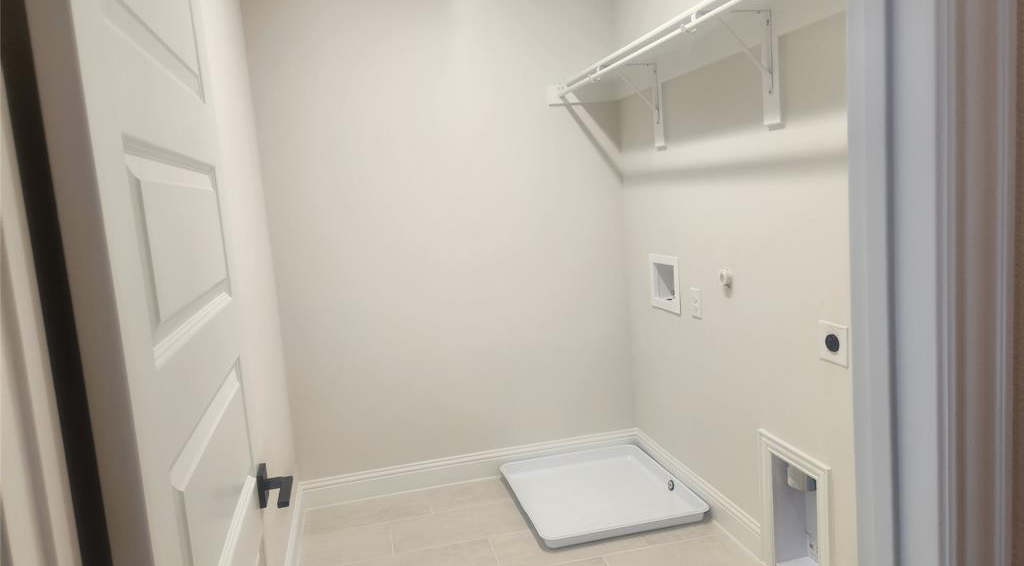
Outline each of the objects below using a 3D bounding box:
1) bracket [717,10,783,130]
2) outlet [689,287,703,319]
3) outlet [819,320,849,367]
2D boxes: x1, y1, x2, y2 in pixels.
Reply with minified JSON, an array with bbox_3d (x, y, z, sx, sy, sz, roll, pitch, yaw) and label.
[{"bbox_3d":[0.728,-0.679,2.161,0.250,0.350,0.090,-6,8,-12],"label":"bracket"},{"bbox_3d":[0.777,0.088,2.884,0.010,0.119,0.074,-6,8,-12],"label":"outlet"},{"bbox_3d":[0.967,0.183,2.057,0.012,0.117,0.121,-6,8,-12],"label":"outlet"}]

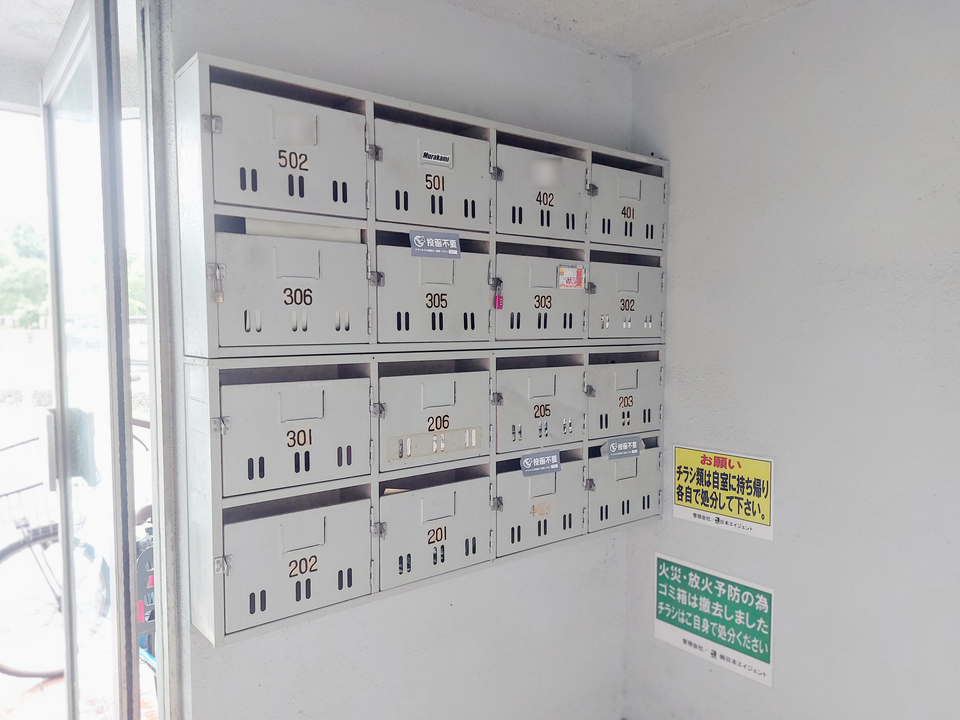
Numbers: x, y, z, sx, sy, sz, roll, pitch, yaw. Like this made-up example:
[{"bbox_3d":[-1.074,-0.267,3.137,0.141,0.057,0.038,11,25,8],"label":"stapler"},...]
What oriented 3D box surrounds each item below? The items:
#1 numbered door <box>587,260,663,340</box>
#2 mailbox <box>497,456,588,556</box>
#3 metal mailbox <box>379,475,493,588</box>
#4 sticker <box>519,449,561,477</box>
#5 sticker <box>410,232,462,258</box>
[{"bbox_3d":[0.388,-0.155,1.761,0.284,0.192,0.020,-3,4,-37],"label":"numbered door"},{"bbox_3d":[0.149,0.354,1.605,0.284,0.192,0.020,-3,4,-37],"label":"mailbox"},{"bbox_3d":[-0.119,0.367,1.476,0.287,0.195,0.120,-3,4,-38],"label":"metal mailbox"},{"bbox_3d":[0.149,0.249,1.594,0.125,0.052,0.005,-3,4,-37],"label":"sticker"},{"bbox_3d":[-0.091,-0.241,1.398,0.125,0.052,0.008,-3,4,-38],"label":"sticker"}]

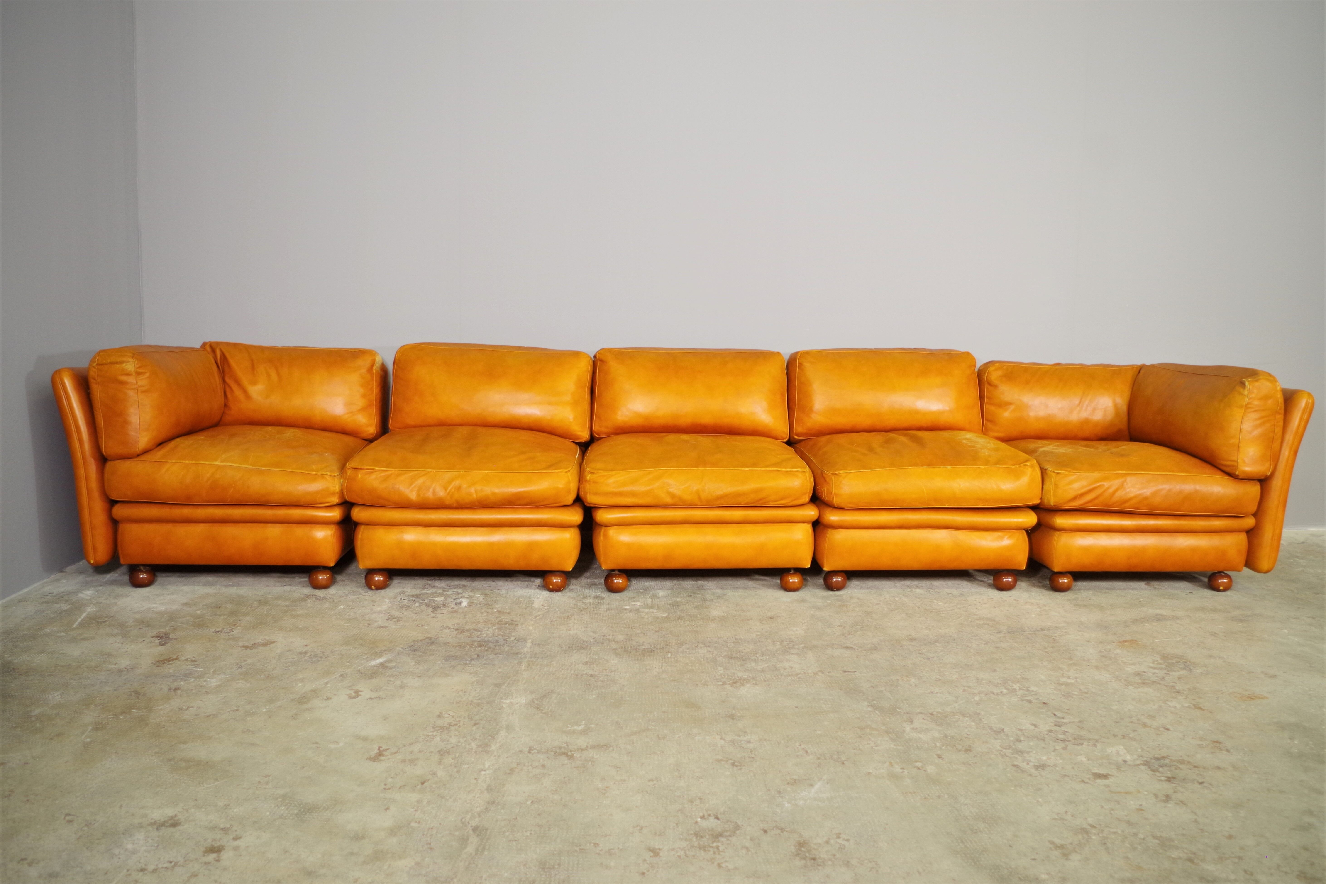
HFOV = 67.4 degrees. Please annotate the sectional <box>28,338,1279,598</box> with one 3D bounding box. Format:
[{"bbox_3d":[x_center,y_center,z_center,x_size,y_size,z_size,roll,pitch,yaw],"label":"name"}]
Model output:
[{"bbox_3d":[0.123,0.053,3.557,3.968,0.768,0.944,1,6,-5],"label":"sectional"}]

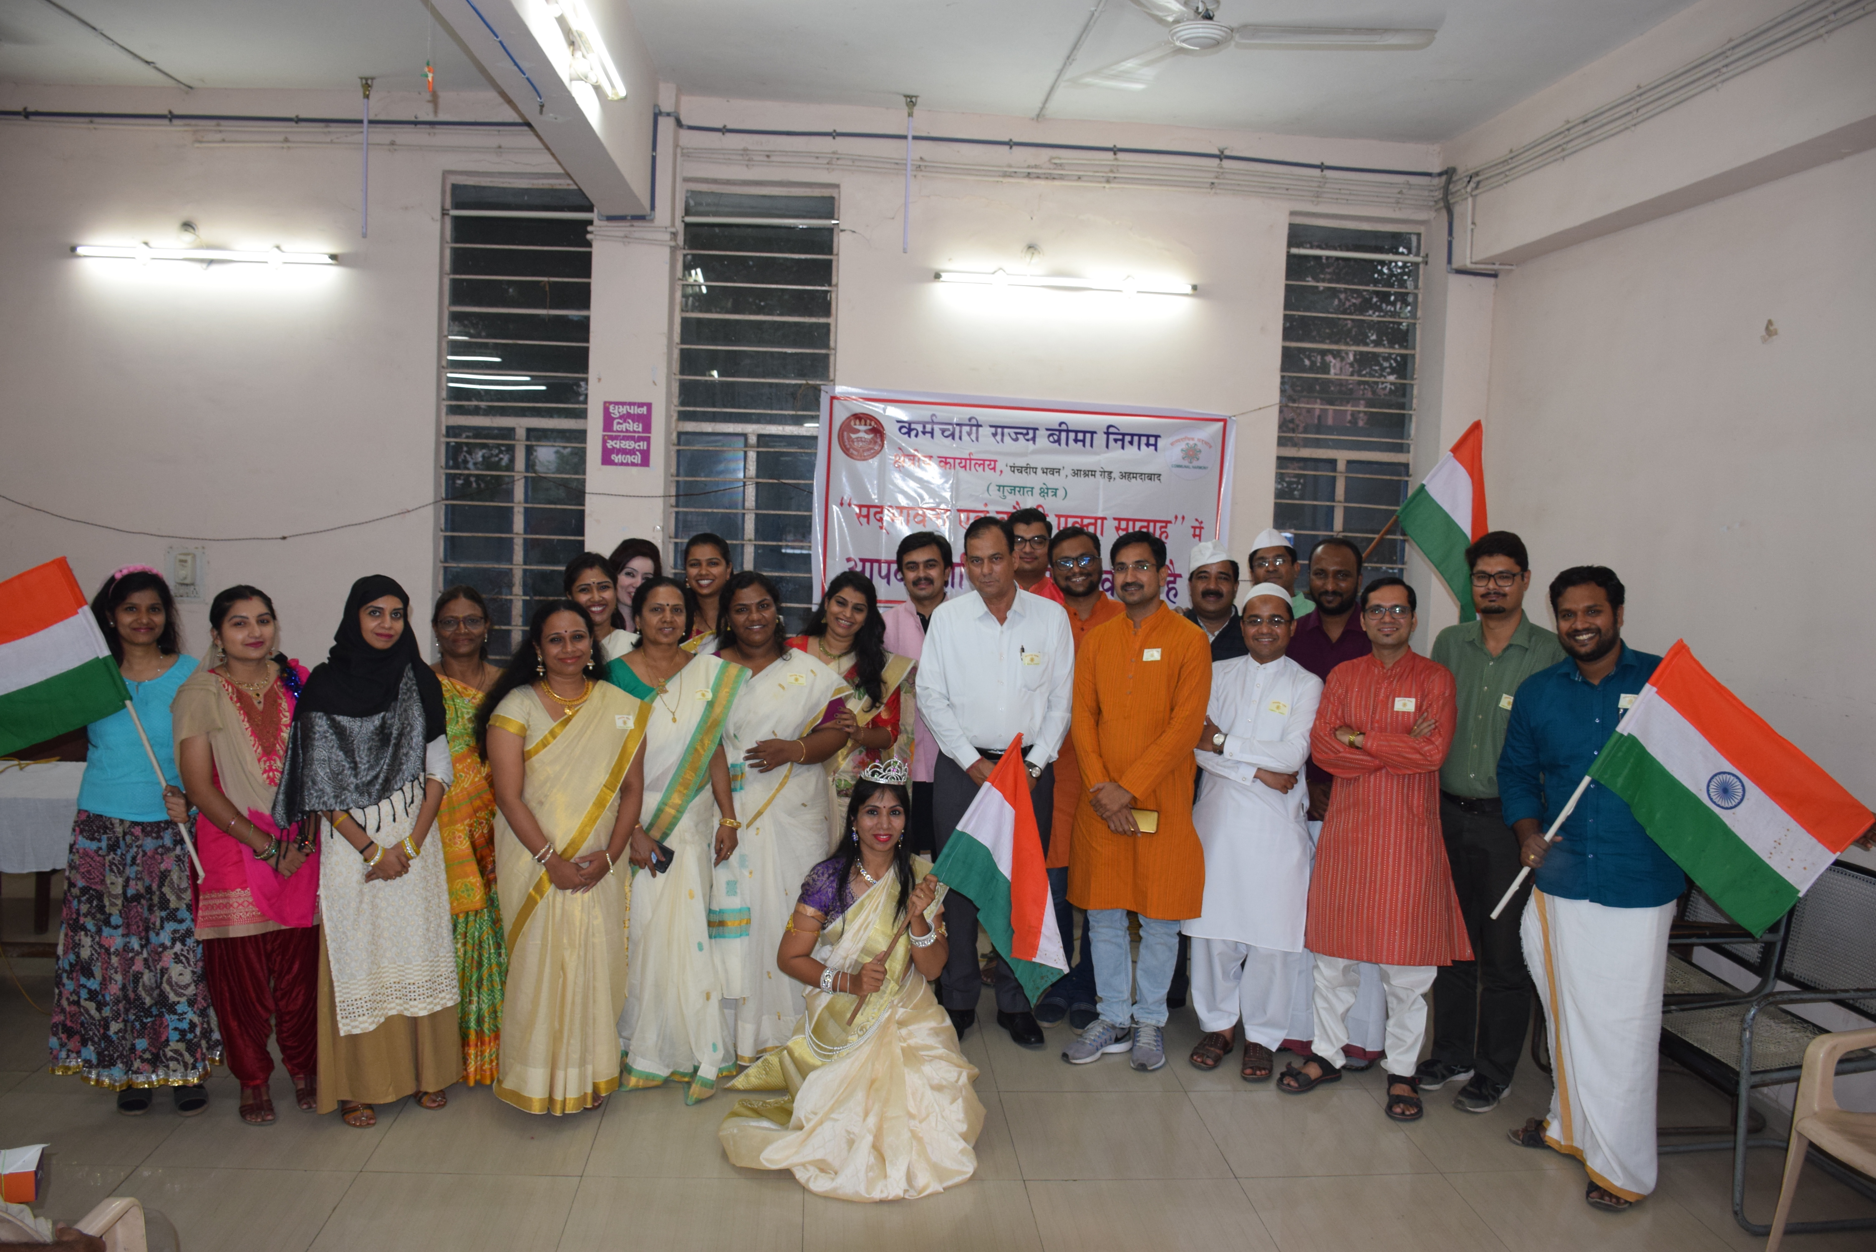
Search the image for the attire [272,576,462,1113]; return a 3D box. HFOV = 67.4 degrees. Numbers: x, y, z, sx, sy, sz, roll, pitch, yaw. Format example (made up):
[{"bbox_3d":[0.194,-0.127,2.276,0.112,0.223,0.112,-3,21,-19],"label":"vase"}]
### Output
[{"bbox_3d":[-1.671,0.639,4.120,0.520,1.540,0.360,1,5,-16],"label":"attire"}]

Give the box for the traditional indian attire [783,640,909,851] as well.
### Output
[{"bbox_3d":[-0.312,0.716,4.874,0.460,1.390,0.340,3,5,7],"label":"traditional indian attire"}]

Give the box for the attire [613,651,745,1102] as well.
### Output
[{"bbox_3d":[-0.796,0.747,4.328,0.406,1.335,0.480,1,5,-7],"label":"attire"}]

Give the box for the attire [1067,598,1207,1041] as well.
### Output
[{"bbox_3d":[0.662,0.637,4.636,0.485,1.426,0.360,3,5,12],"label":"attire"}]

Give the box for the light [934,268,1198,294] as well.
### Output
[{"bbox_3d":[0.602,-1.579,6.493,1.240,0.075,0.080,2,5,-5],"label":"light"}]

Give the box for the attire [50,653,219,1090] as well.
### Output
[{"bbox_3d":[-2.342,0.715,4.100,0.460,1.240,0.360,0,5,-20],"label":"attire"}]

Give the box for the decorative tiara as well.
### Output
[{"bbox_3d":[-0.151,0.413,3.980,0.140,0.075,0.095,6,6,-13],"label":"decorative tiara"}]

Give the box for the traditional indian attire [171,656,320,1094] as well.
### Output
[{"bbox_3d":[-2.014,0.713,4.124,0.450,1.300,0.330,-1,6,-30],"label":"traditional indian attire"}]

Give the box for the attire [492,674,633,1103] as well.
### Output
[{"bbox_3d":[-1.136,0.794,4.266,0.450,1.290,0.330,0,5,-19],"label":"attire"}]

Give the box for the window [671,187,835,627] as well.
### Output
[{"bbox_3d":[-0.851,-0.868,6.460,0.740,2.280,0.090,2,5,-4],"label":"window"}]

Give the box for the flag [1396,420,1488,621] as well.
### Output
[{"bbox_3d":[1.794,-0.331,5.000,0.340,0.800,0.160,2,5,0],"label":"flag"}]

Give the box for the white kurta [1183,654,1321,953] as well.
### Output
[{"bbox_3d":[1.024,0.577,4.559,0.465,0.982,0.400,3,5,17],"label":"white kurta"}]

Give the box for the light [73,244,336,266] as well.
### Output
[{"bbox_3d":[-3.242,-1.639,6.220,1.160,0.058,0.070,2,5,-4],"label":"light"}]

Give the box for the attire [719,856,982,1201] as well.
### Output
[{"bbox_3d":[-0.235,1.060,3.960,0.748,0.812,0.720,2,5,-6],"label":"attire"}]

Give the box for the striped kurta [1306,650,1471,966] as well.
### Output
[{"bbox_3d":[1.436,0.580,4.499,0.500,1.030,0.340,3,5,13],"label":"striped kurta"}]

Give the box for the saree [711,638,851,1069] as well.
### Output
[{"bbox_3d":[-0.514,0.735,4.606,0.458,1.327,0.450,2,5,-5],"label":"saree"}]

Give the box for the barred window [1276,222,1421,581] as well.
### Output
[{"bbox_3d":[1.962,-0.768,6.815,0.690,2.410,0.120,2,5,-5],"label":"barred window"}]

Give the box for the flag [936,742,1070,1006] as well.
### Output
[{"bbox_3d":[0.165,0.654,3.780,0.370,0.700,0.160,1,5,-10],"label":"flag"}]

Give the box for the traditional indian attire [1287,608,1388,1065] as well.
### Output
[{"bbox_3d":[1.313,0.692,4.770,0.490,1.530,0.320,3,5,11],"label":"traditional indian attire"}]

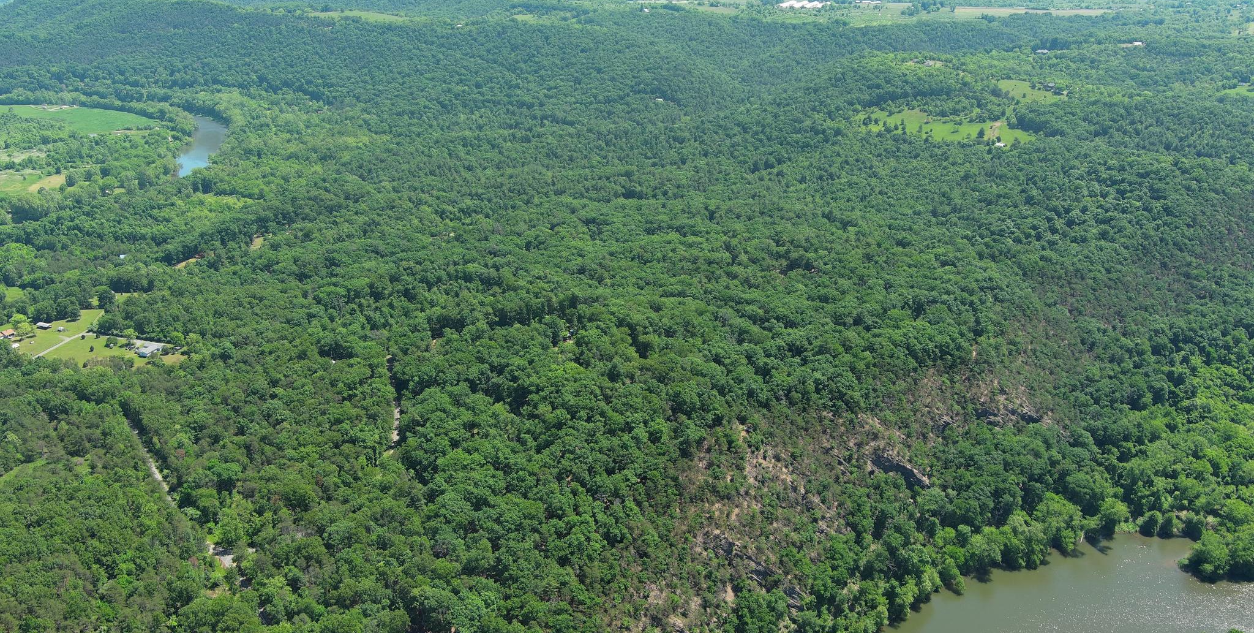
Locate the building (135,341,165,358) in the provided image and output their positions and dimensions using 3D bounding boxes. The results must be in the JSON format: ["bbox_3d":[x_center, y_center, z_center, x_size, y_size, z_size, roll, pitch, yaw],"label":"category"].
[{"bbox_3d":[-332.767,23.816,706.111,7.050,3.740,13.910,7,22,19],"label":"building"}]

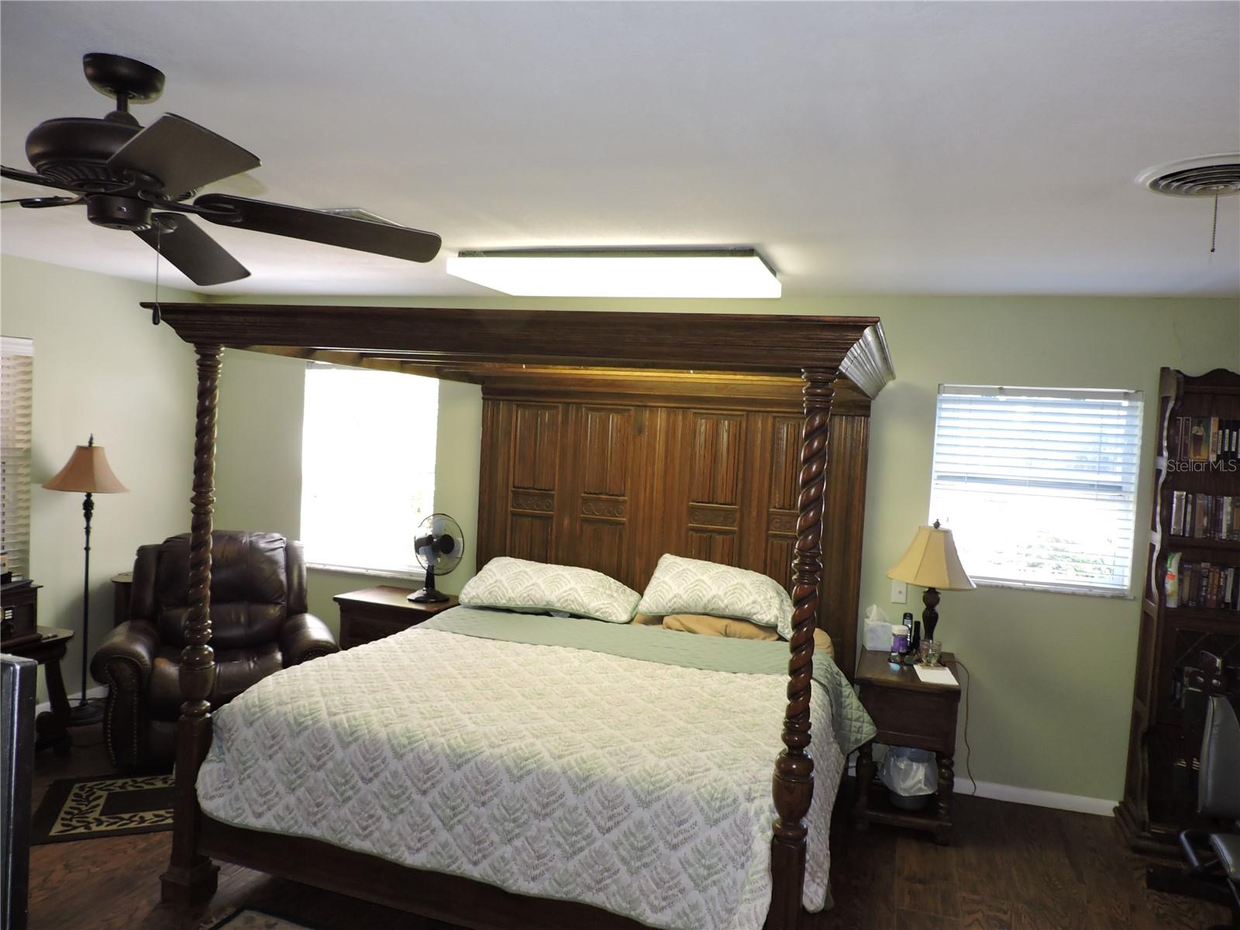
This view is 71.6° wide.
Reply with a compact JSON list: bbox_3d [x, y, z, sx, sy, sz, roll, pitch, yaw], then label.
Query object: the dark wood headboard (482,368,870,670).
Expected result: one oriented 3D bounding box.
[{"bbox_3d":[0.182,0.552,4.671,2.170,1.946,0.100,4,3,18],"label":"dark wood headboard"}]

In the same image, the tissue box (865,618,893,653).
[{"bbox_3d":[1.279,0.838,4.258,0.112,0.130,0.112,3,3,-1],"label":"tissue box"}]

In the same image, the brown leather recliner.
[{"bbox_3d":[-2.135,0.883,4.631,1.070,1.050,0.950,2,3,-24],"label":"brown leather recliner"}]

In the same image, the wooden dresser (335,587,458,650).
[{"bbox_3d":[-1.249,1.101,4.941,0.660,0.681,0.420,4,3,18],"label":"wooden dresser"}]

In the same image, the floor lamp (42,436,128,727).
[{"bbox_3d":[-2.860,0.606,4.631,0.460,1.531,0.460,4,3,18],"label":"floor lamp"}]

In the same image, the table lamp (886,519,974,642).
[{"bbox_3d":[1.474,0.589,4.068,0.410,0.664,0.410,4,3,18],"label":"table lamp"}]

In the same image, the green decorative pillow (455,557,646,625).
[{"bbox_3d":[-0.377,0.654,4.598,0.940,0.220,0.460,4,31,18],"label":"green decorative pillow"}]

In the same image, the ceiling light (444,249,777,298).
[{"bbox_3d":[-0.004,-0.836,3.766,1.310,0.100,0.660,4,3,18],"label":"ceiling light"}]

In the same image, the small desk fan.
[{"bbox_3d":[-1.070,0.518,4.910,0.280,0.503,0.350,5,3,40],"label":"small desk fan"}]

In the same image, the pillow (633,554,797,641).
[{"bbox_3d":[0.465,0.659,4.337,0.870,0.200,0.420,4,48,18],"label":"pillow"}]

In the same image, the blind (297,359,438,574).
[{"bbox_3d":[-1.566,0.013,5.339,0.960,1.250,0.060,4,3,18],"label":"blind"}]

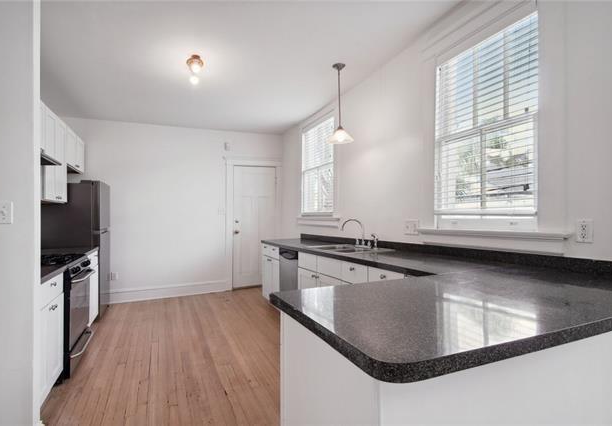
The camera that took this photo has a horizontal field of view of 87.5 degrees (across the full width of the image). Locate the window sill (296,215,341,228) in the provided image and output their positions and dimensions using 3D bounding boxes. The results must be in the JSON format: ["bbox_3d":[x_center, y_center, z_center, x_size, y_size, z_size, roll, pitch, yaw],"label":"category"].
[{"bbox_3d":[0.145,0.138,4.481,0.099,0.131,1.235,0,-1,-24],"label":"window sill"}]

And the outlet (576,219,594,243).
[{"bbox_3d":[1.512,0.099,1.729,0.018,0.124,0.074,0,-1,-25],"label":"outlet"}]

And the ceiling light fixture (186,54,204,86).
[{"bbox_3d":[-1.029,-1.338,2.983,0.148,0.247,0.148,0,-1,-24],"label":"ceiling light fixture"}]

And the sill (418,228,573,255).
[{"bbox_3d":[1.220,0.188,2.286,0.070,0.112,1.141,0,-1,-25],"label":"sill"}]

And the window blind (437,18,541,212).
[{"bbox_3d":[1.261,-0.600,2.311,0.055,1.230,0.771,0,-1,-25],"label":"window blind"}]

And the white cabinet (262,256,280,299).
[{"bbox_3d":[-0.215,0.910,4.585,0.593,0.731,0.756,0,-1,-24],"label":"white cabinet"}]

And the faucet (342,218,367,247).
[{"bbox_3d":[0.485,0.215,3.228,0.267,0.301,0.227,0,-1,-24],"label":"faucet"}]

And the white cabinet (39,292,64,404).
[{"bbox_3d":[-1.958,0.879,2.024,0.570,0.598,0.528,0,-1,-25],"label":"white cabinet"}]

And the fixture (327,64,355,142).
[{"bbox_3d":[0.339,-1.101,3.203,0.273,0.769,0.273,0,-1,0],"label":"fixture"}]

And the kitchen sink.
[{"bbox_3d":[0.443,0.471,3.342,0.530,0.190,0.776,0,-1,-25],"label":"kitchen sink"}]

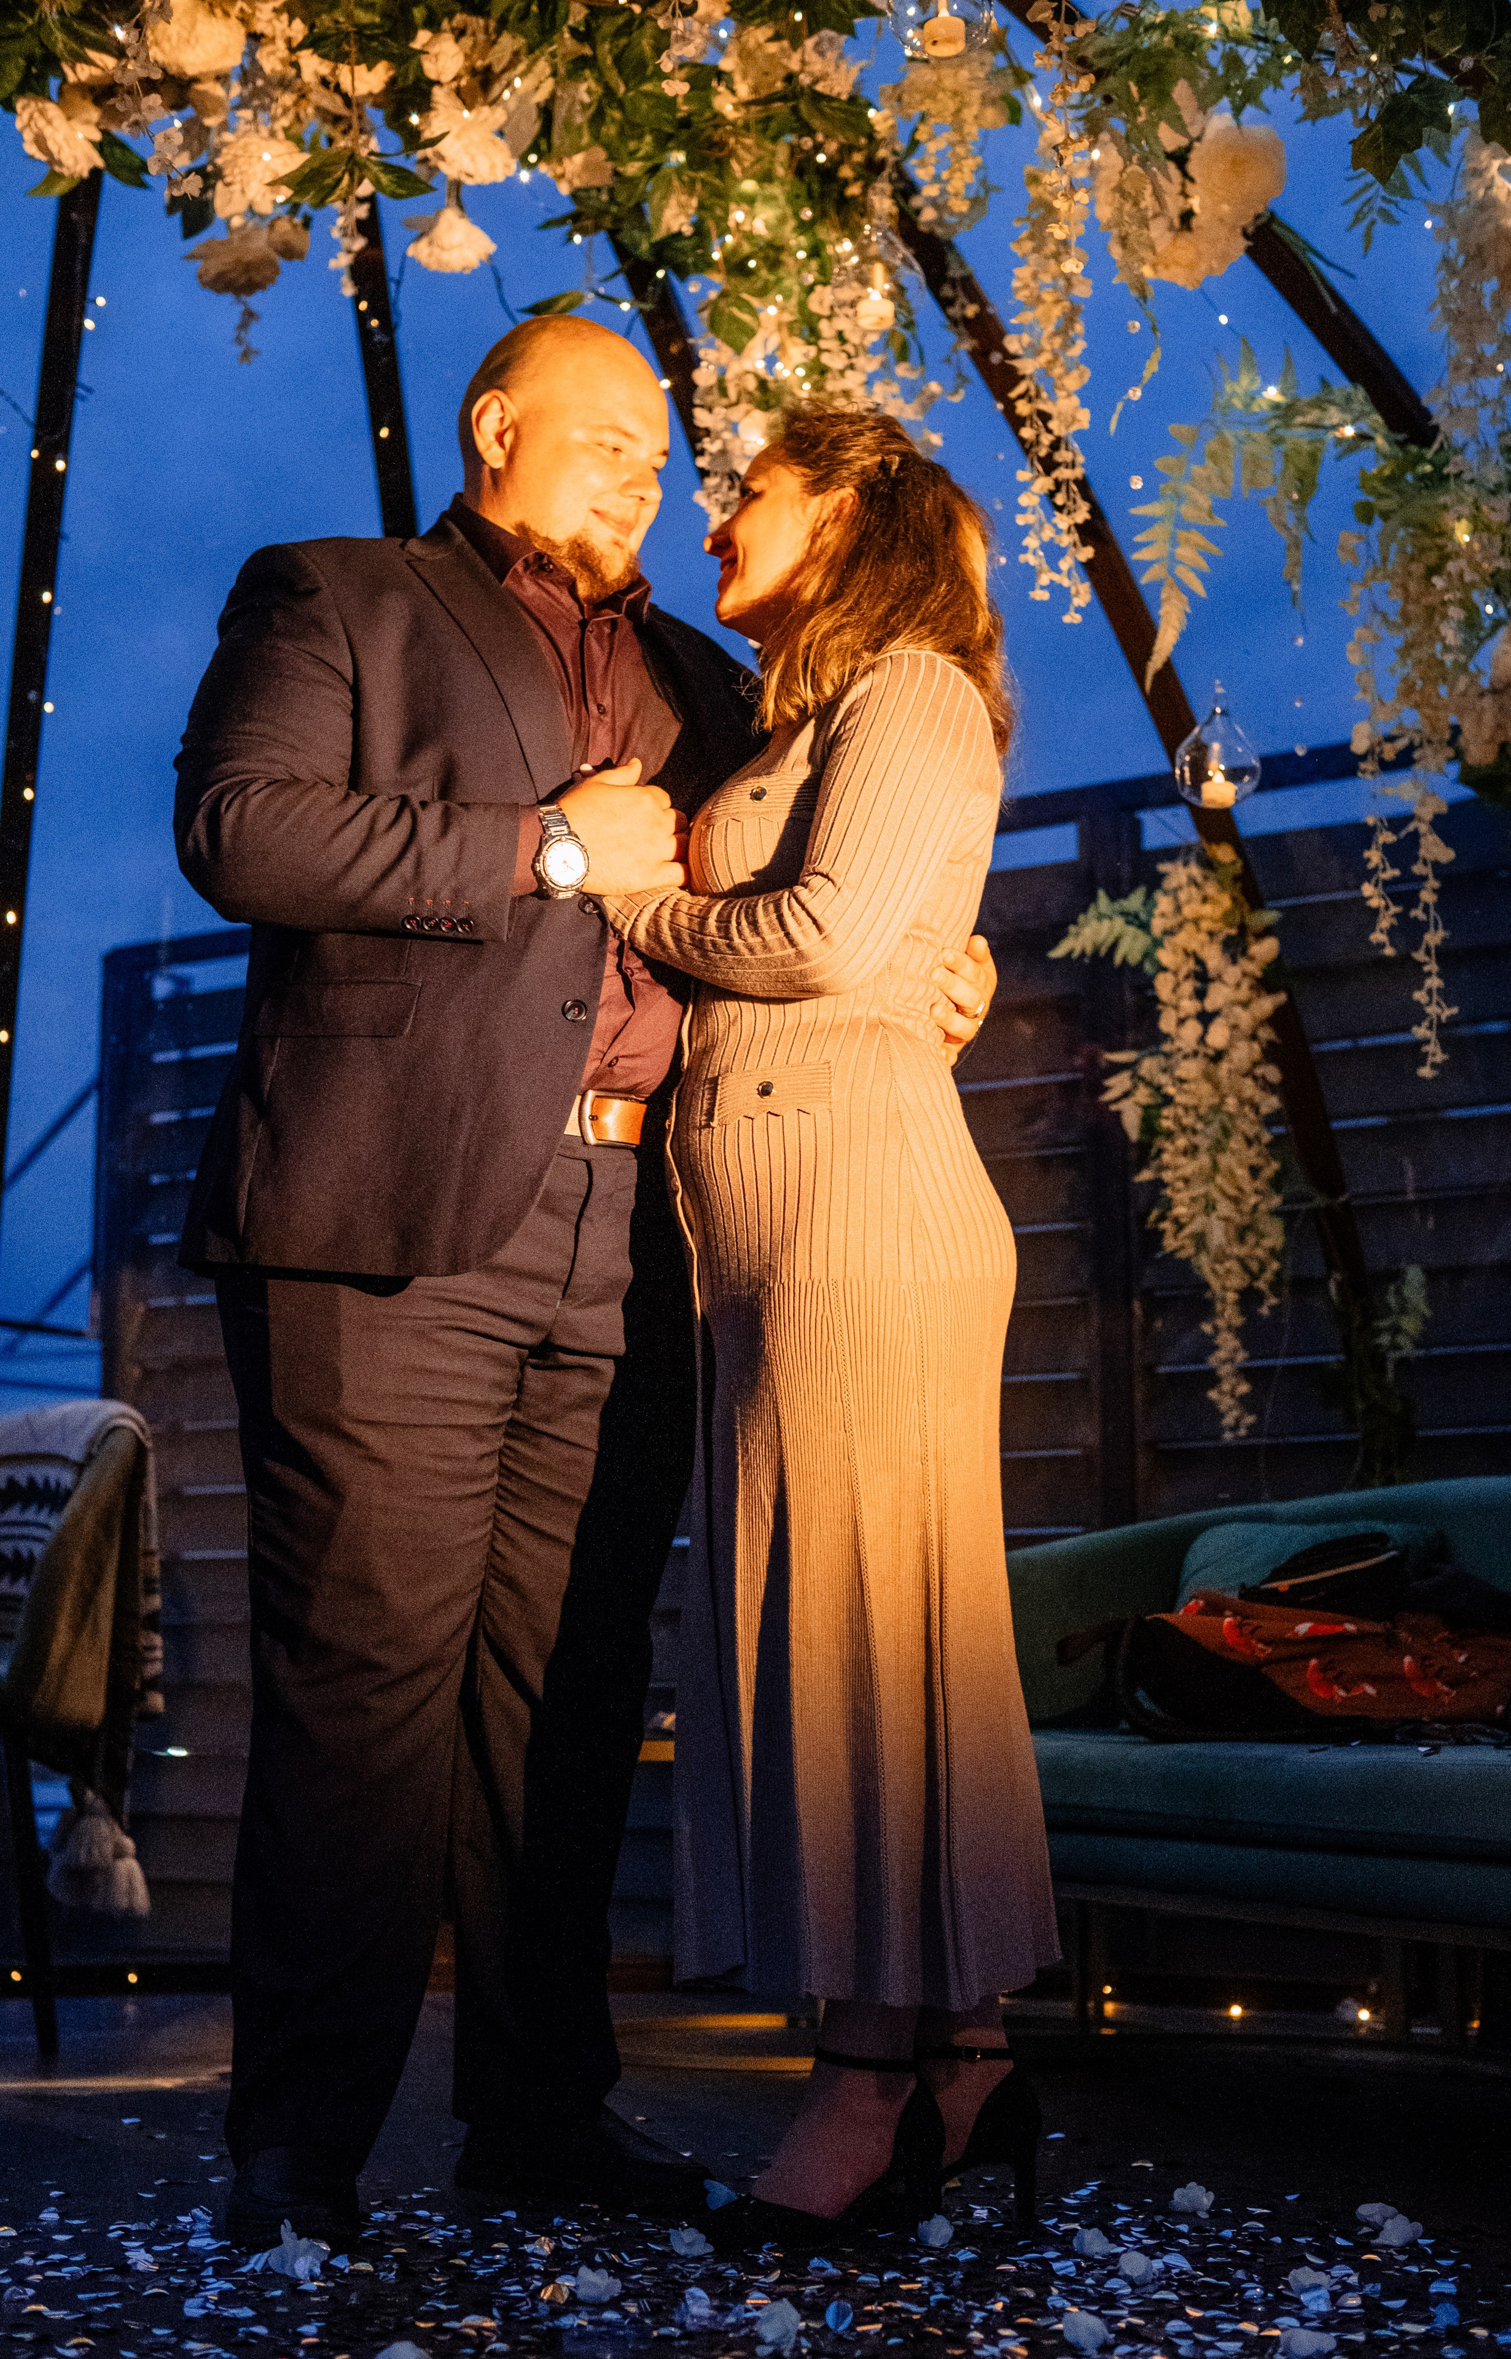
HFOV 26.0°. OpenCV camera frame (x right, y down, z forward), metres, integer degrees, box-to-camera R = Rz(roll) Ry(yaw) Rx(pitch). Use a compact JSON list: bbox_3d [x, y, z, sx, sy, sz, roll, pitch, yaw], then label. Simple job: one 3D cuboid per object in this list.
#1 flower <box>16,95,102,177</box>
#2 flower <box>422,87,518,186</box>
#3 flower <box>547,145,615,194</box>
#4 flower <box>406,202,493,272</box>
[{"bbox_3d":[-0.748,-1.122,3.520,0.086,0.080,0.075,-3,-8,20],"label":"flower"},{"bbox_3d":[-0.308,-1.120,3.520,0.092,0.088,0.085,3,-8,-20],"label":"flower"},{"bbox_3d":[-0.182,-1.050,3.400,0.070,0.052,0.060,0,-9,0],"label":"flower"},{"bbox_3d":[-0.329,-1.011,3.520,0.088,0.058,0.085,1,-8,-10],"label":"flower"}]

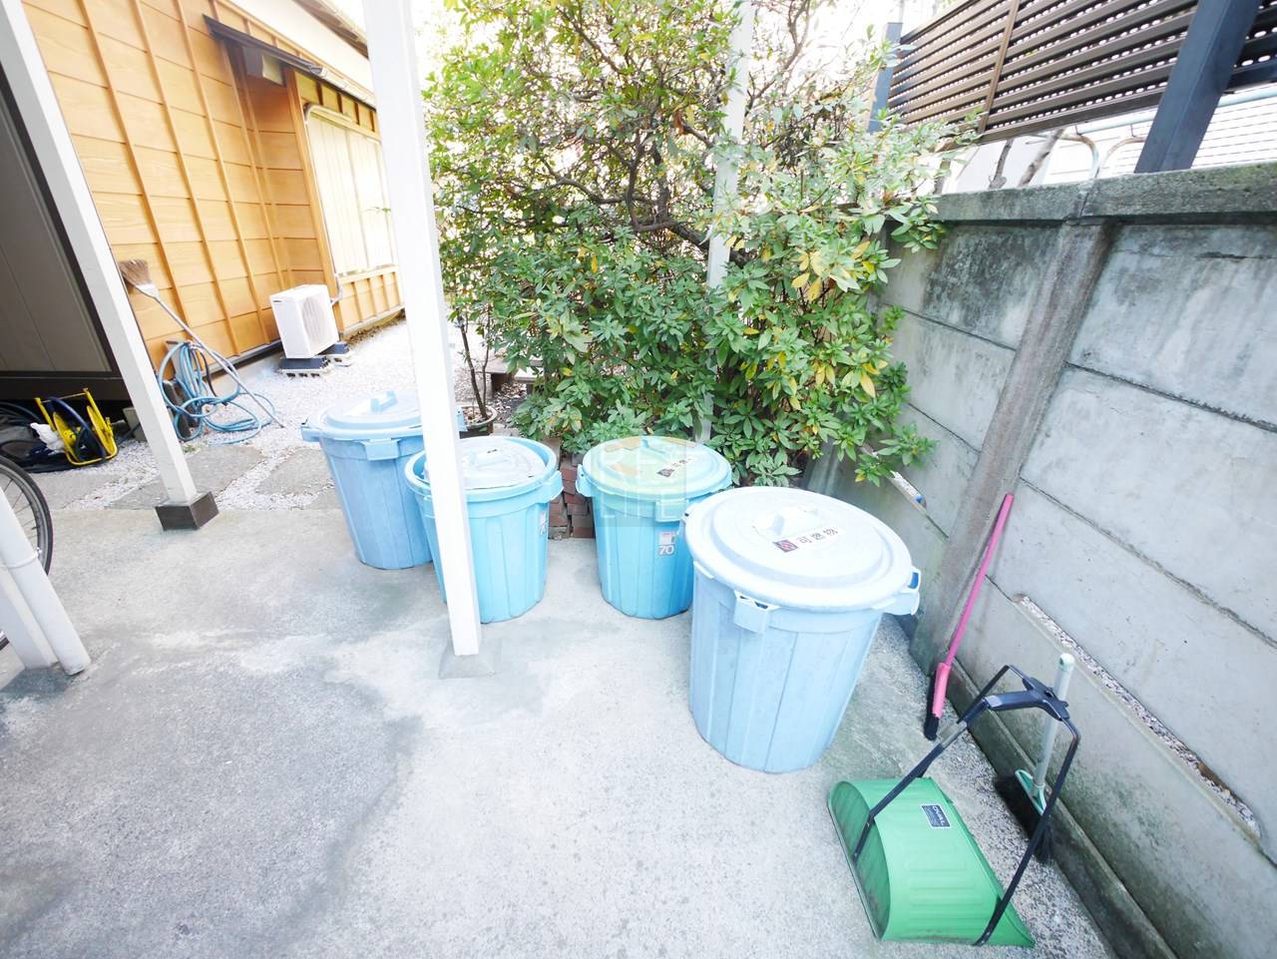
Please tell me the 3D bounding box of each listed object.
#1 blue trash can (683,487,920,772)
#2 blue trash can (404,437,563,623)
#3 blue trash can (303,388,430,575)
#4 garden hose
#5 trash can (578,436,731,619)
[{"bbox_3d":[0.376,0.387,1.399,0.570,0.650,0.570,2,25,-1],"label":"blue trash can"},{"bbox_3d":[-0.550,0.177,1.943,0.555,0.570,0.555,7,25,9],"label":"blue trash can"},{"bbox_3d":[-1.023,-0.029,2.208,0.590,0.680,0.590,-4,26,-14],"label":"blue trash can"},{"bbox_3d":[-2.954,-0.684,3.651,0.580,0.490,1.160,-8,27,-21],"label":"garden hose"},{"bbox_3d":[0.054,0.160,1.919,0.540,0.590,0.540,-1,25,-8],"label":"trash can"}]

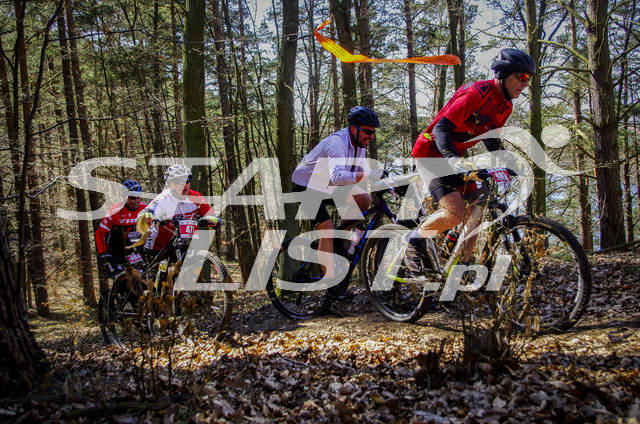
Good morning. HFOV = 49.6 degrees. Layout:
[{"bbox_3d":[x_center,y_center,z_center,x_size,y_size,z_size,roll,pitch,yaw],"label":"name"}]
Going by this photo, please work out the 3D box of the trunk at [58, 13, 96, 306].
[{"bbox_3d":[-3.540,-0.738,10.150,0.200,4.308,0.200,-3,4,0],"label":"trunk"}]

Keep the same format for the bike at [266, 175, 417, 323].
[{"bbox_3d":[0.203,0.353,5.805,1.840,1.030,0.640,-12,-3,42],"label":"bike"}]

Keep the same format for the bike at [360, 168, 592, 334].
[{"bbox_3d":[0.904,0.266,4.591,0.660,1.040,1.880,-7,0,-38],"label":"bike"}]

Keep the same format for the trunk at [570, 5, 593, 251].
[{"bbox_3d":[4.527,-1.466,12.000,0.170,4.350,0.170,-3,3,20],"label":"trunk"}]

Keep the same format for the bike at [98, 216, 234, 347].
[{"bbox_3d":[-1.310,0.592,5.542,1.840,1.030,0.660,-14,-4,44],"label":"bike"}]

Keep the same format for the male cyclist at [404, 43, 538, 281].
[{"bbox_3d":[0.925,-0.300,4.450,0.580,1.430,1.020,-7,5,-38],"label":"male cyclist"}]

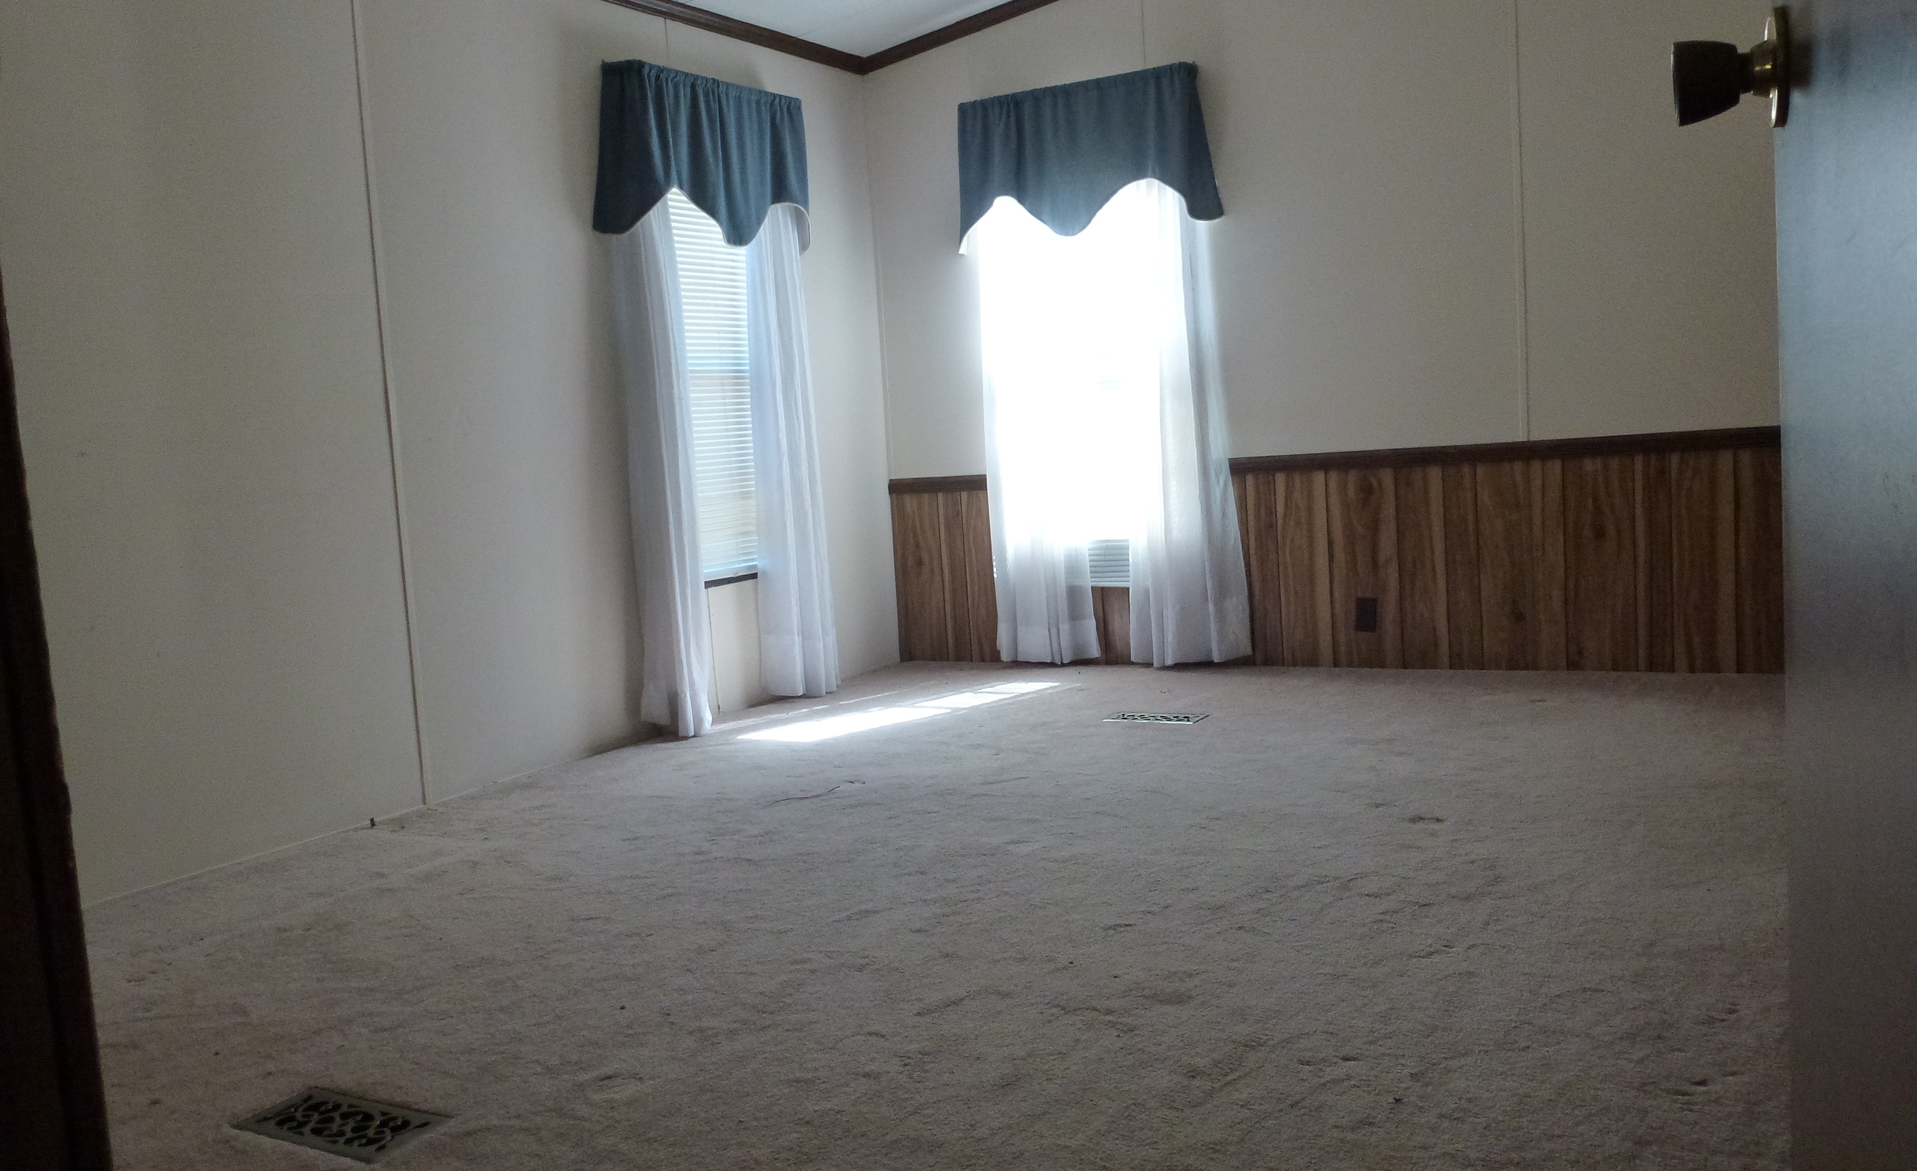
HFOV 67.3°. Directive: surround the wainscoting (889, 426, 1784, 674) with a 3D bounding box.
[{"bbox_3d":[1.130,-0.070,4.901,3.300,0.735,0.040,-1,7,32],"label":"wainscoting"}]

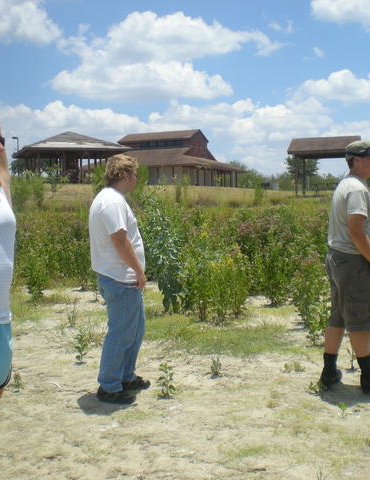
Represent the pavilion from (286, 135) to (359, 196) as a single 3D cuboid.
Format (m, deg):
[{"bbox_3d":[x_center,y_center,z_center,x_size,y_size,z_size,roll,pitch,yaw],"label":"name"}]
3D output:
[{"bbox_3d":[9.461,-4.812,46.000,5.200,3.800,5.800,1,4,16],"label":"pavilion"}]

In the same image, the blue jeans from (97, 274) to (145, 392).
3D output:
[{"bbox_3d":[-0.442,0.622,4.965,0.350,0.920,0.390,0,4,6],"label":"blue jeans"}]

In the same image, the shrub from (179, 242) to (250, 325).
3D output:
[{"bbox_3d":[0.330,0.435,7.865,0.820,0.920,0.750,0,4,0],"label":"shrub"}]

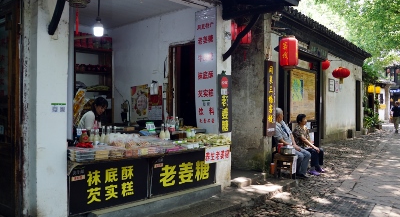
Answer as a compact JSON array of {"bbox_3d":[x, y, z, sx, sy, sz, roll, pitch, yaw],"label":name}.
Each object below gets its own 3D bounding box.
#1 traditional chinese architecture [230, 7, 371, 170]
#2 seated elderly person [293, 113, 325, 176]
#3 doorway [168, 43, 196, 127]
[{"bbox_3d":[3.248,-0.467,12.161,3.200,3.500,10.600,0,0,35],"label":"traditional chinese architecture"},{"bbox_3d":[2.070,0.678,7.000,0.620,1.150,0.450,0,0,22],"label":"seated elderly person"},{"bbox_3d":[-0.226,0.047,5.380,0.650,2.030,0.120,0,-1,43],"label":"doorway"}]

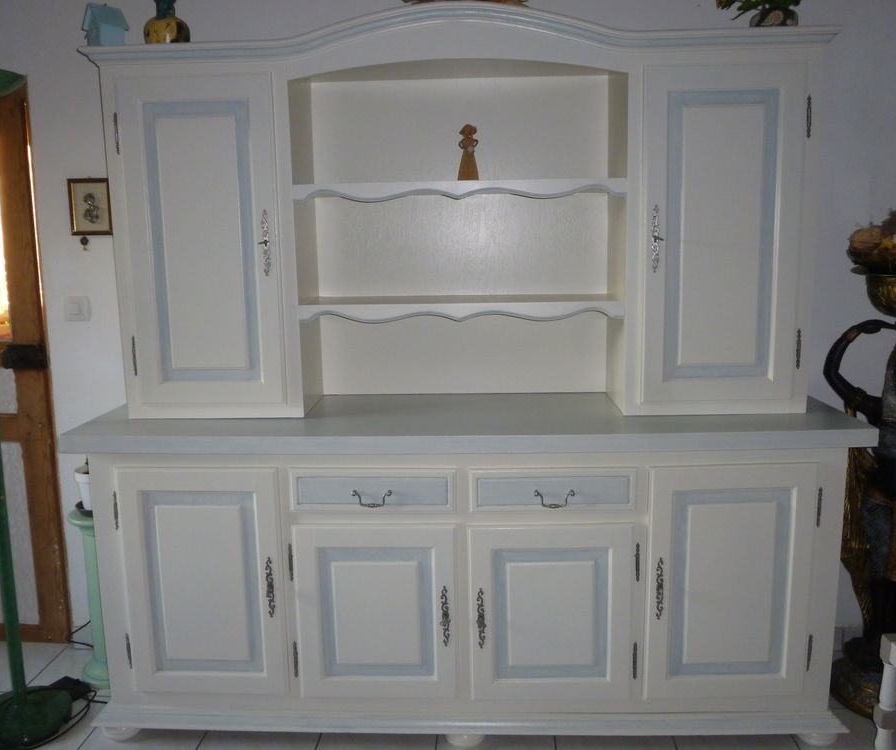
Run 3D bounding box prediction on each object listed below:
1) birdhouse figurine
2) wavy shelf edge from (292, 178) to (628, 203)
[{"bbox_3d":[-0.958,-0.963,2.196,0.089,0.147,0.094,8,13,43],"label":"birdhouse figurine"},{"bbox_3d":[0.031,-0.504,2.147,0.915,0.050,0.032,-1,9,2],"label":"wavy shelf edge"}]

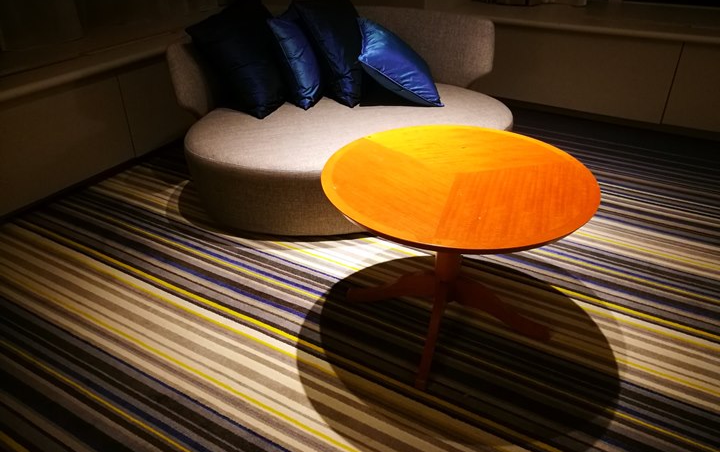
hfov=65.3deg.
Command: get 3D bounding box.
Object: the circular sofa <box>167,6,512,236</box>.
[{"bbox_3d":[-0.028,-0.551,2.735,1.618,0.727,1.146,-10,33,-16],"label":"circular sofa"}]

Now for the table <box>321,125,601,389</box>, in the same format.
[{"bbox_3d":[0.296,0.084,1.855,0.828,0.550,0.828,0,31,0],"label":"table"}]

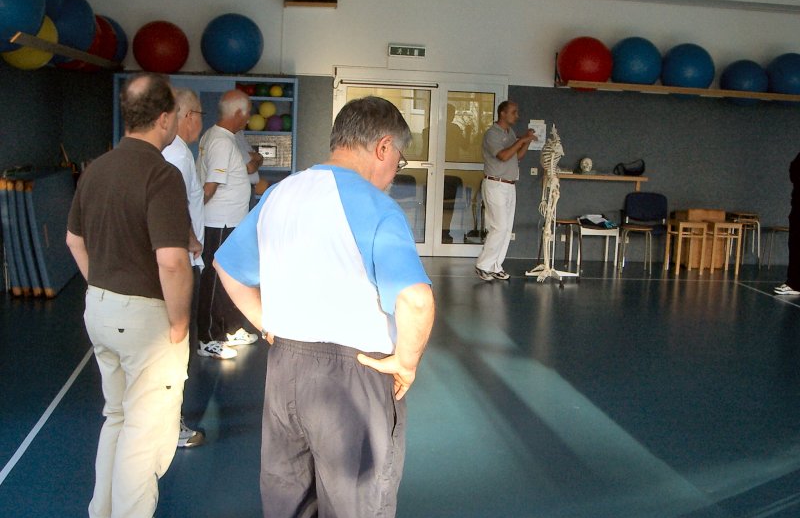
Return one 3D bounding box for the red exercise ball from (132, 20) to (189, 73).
[{"bbox_3d":[-2.494,-2.200,9.912,0.567,0.567,0.567,1,9,-9],"label":"red exercise ball"}]

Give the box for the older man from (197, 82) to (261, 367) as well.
[{"bbox_3d":[-1.117,-0.236,6.147,0.420,1.710,0.520,-1,9,-21],"label":"older man"}]

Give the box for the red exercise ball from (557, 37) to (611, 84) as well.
[{"bbox_3d":[2.068,-2.173,10.587,0.599,0.599,0.599,2,8,0],"label":"red exercise ball"}]

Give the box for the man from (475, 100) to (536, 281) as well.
[{"bbox_3d":[1.068,-0.681,9.518,0.580,1.790,0.520,7,10,29],"label":"man"}]

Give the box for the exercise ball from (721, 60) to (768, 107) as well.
[{"bbox_3d":[3.969,-2.024,10.933,0.528,0.528,0.528,2,8,0],"label":"exercise ball"}]

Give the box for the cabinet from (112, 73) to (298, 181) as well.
[{"bbox_3d":[-2.078,-0.997,10.241,1.906,1.941,0.450,1,10,-8],"label":"cabinet"}]

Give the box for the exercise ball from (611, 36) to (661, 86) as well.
[{"bbox_3d":[2.632,-2.175,10.590,0.570,0.570,0.570,2,10,0],"label":"exercise ball"}]

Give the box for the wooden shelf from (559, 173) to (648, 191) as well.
[{"bbox_3d":[2.230,-0.876,10.926,1.194,0.190,0.300,1,10,-8],"label":"wooden shelf"}]

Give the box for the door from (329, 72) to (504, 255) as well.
[{"bbox_3d":[0.213,-1.061,10.742,1.958,2.102,0.100,1,10,-8],"label":"door"}]

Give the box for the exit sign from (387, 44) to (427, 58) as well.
[{"bbox_3d":[0.081,-2.306,10.501,0.414,0.138,0.070,1,10,-8],"label":"exit sign"}]

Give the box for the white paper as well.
[{"bbox_3d":[1.583,-1.418,10.886,0.210,0.353,0.010,1,10,-8],"label":"white paper"}]

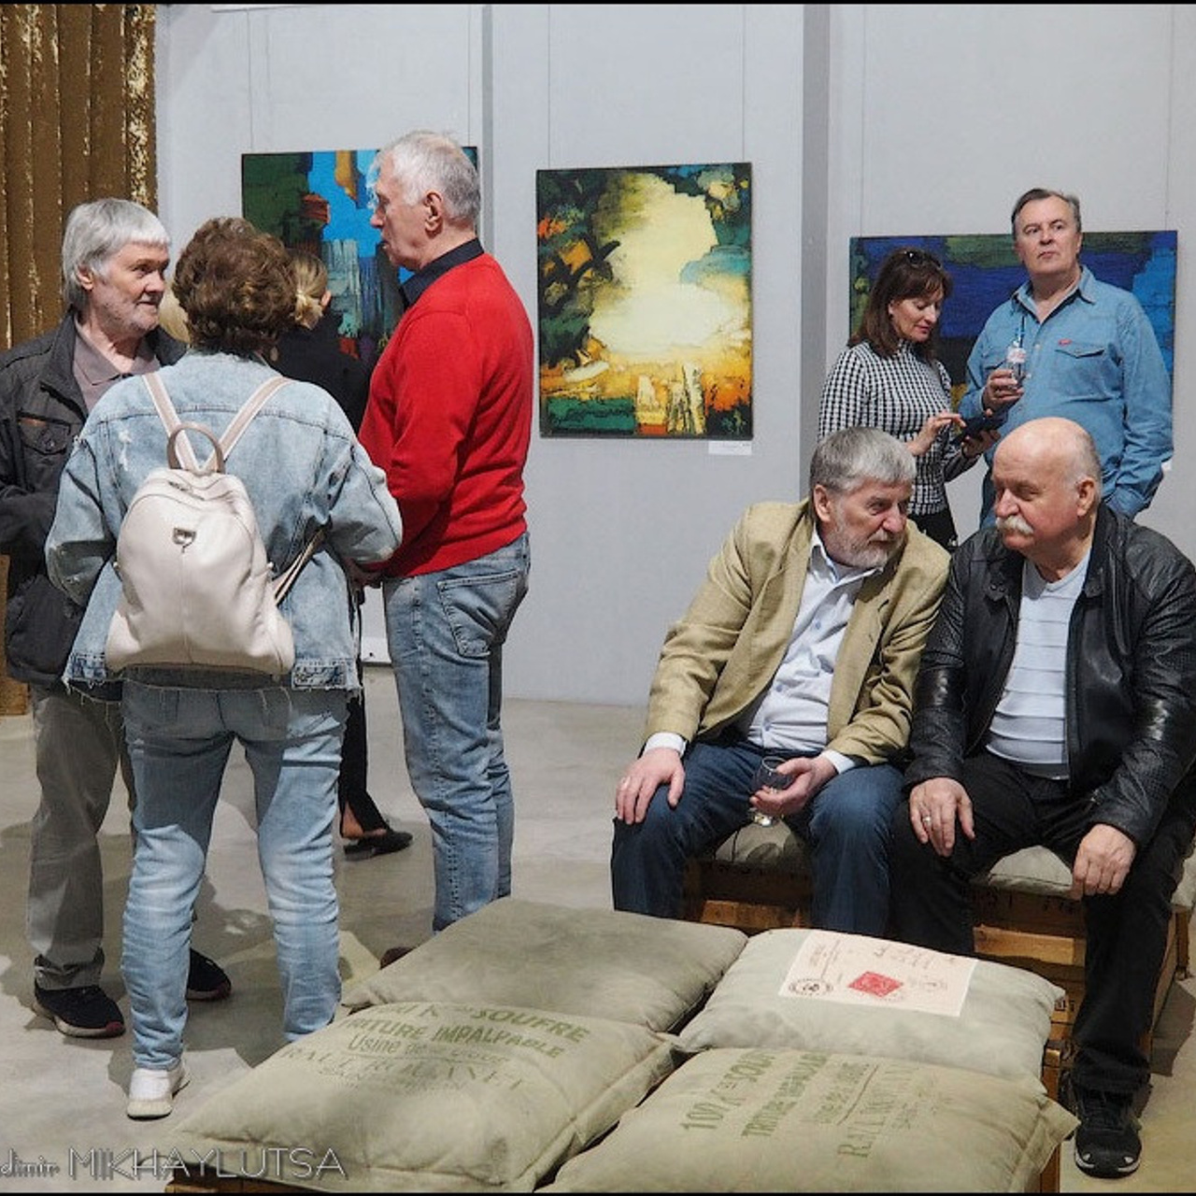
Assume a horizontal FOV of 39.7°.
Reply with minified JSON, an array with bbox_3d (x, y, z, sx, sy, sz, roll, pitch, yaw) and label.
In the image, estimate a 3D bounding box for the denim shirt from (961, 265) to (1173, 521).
[{"bbox_3d":[1.275,-0.531,4.521,0.560,0.730,0.370,5,10,30],"label":"denim shirt"}]

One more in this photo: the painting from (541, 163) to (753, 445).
[{"bbox_3d":[0.171,-1.098,6.198,0.825,1.003,0.030,2,9,15],"label":"painting"}]

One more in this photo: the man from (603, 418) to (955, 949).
[{"bbox_3d":[0.361,0.287,3.227,0.640,1.230,0.840,2,9,12],"label":"man"}]

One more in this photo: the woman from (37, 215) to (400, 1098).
[{"bbox_3d":[-0.683,0.121,3.050,0.610,1.610,0.480,0,8,-2],"label":"woman"}]

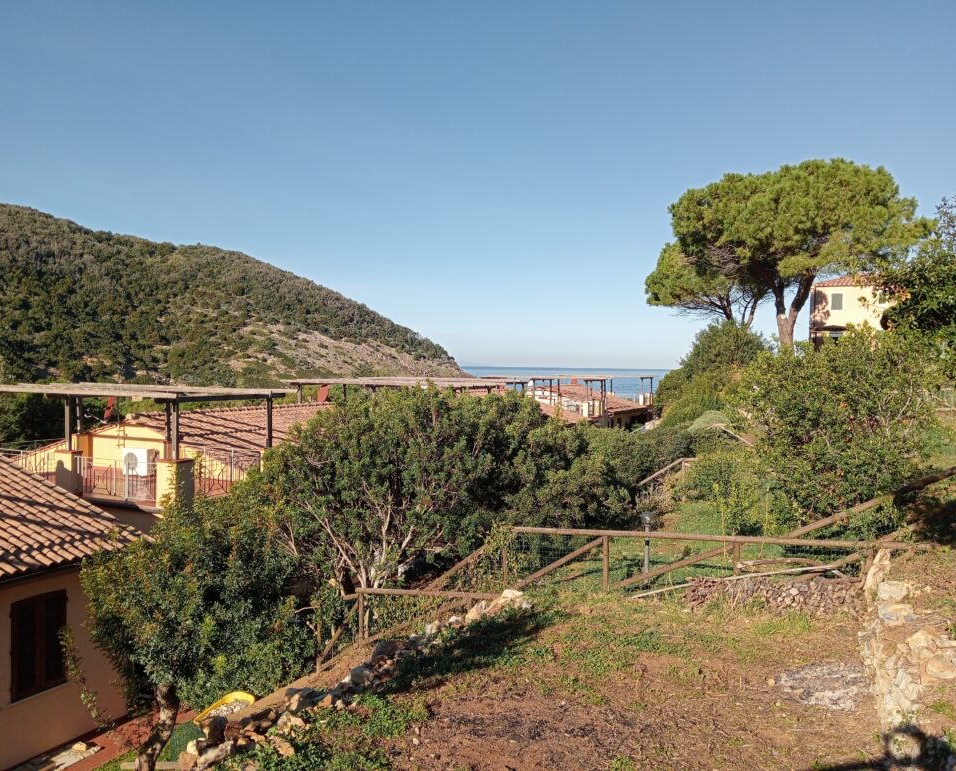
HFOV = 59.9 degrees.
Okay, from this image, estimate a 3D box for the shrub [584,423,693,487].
[{"bbox_3d":[4.615,2.114,24.000,3.100,2.150,2.500,1,1,11],"label":"shrub"}]

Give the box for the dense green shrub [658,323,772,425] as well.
[{"bbox_3d":[9.329,-0.463,33.000,4.200,3.900,3.800,1,1,16],"label":"dense green shrub"}]

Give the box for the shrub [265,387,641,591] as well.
[{"bbox_3d":[-0.541,1.946,17.600,7.300,4.050,4.600,1,1,-9],"label":"shrub"}]

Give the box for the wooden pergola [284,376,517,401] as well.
[{"bbox_3d":[-3.100,0.604,33.500,8.000,1.700,4.000,1,2,27],"label":"wooden pergola"}]

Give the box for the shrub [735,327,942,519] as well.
[{"bbox_3d":[6.432,0.699,14.800,3.500,3.370,3.200,1,2,24],"label":"shrub"}]

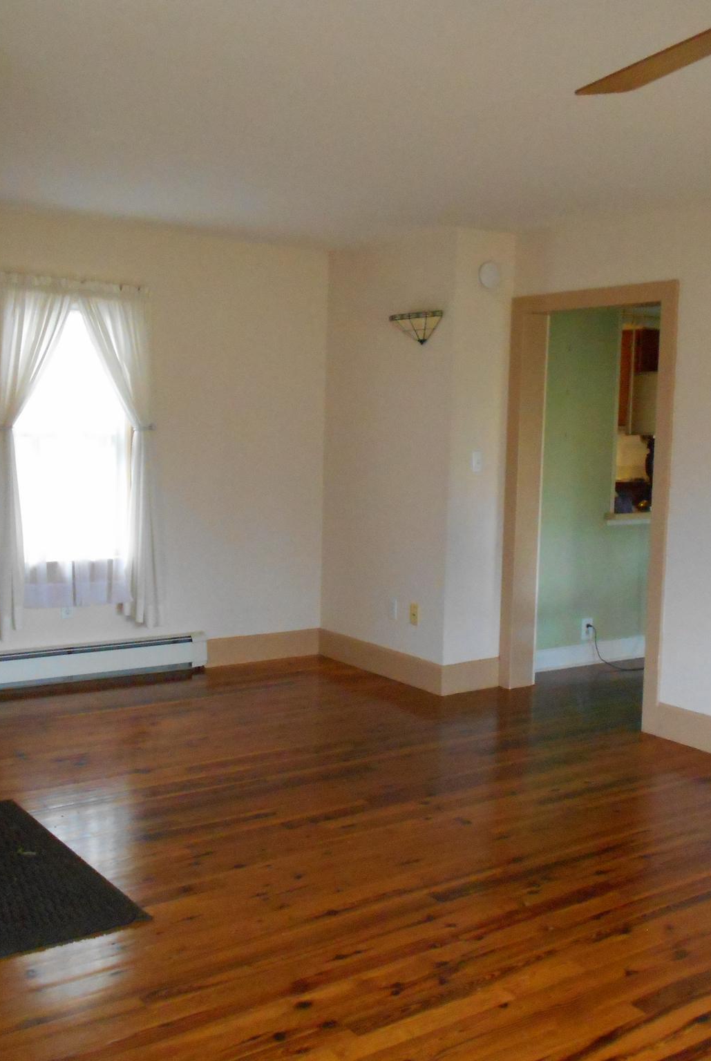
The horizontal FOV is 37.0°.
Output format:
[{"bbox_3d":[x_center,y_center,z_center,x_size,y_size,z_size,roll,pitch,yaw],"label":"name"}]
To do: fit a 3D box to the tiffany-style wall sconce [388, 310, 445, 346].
[{"bbox_3d":[0.304,-1.101,5.809,0.171,0.160,0.341,-2,6,-35],"label":"tiffany-style wall sconce"}]

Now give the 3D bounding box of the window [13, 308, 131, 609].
[{"bbox_3d":[-1.543,-0.380,5.813,0.662,1.577,0.109,-2,6,-35],"label":"window"}]

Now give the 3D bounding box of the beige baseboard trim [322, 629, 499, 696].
[{"bbox_3d":[0.281,0.762,6.409,0.423,0.164,1.256,-2,6,-35],"label":"beige baseboard trim"}]

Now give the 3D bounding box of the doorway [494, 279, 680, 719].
[{"bbox_3d":[1.201,-0.137,5.503,0.198,2.150,1.147,-2,6,-35],"label":"doorway"}]

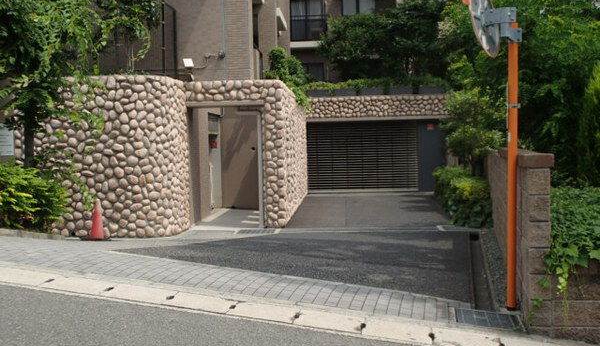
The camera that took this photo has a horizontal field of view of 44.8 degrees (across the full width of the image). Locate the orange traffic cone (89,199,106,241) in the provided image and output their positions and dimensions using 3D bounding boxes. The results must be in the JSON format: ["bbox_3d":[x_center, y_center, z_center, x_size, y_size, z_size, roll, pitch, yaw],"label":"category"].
[{"bbox_3d":[-3.415,0.790,12.300,0.380,0.680,0.380,-2,2,-15],"label":"orange traffic cone"}]

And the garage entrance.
[{"bbox_3d":[2.110,-0.560,24.600,3.760,2.360,0.100,-1,2,4],"label":"garage entrance"}]

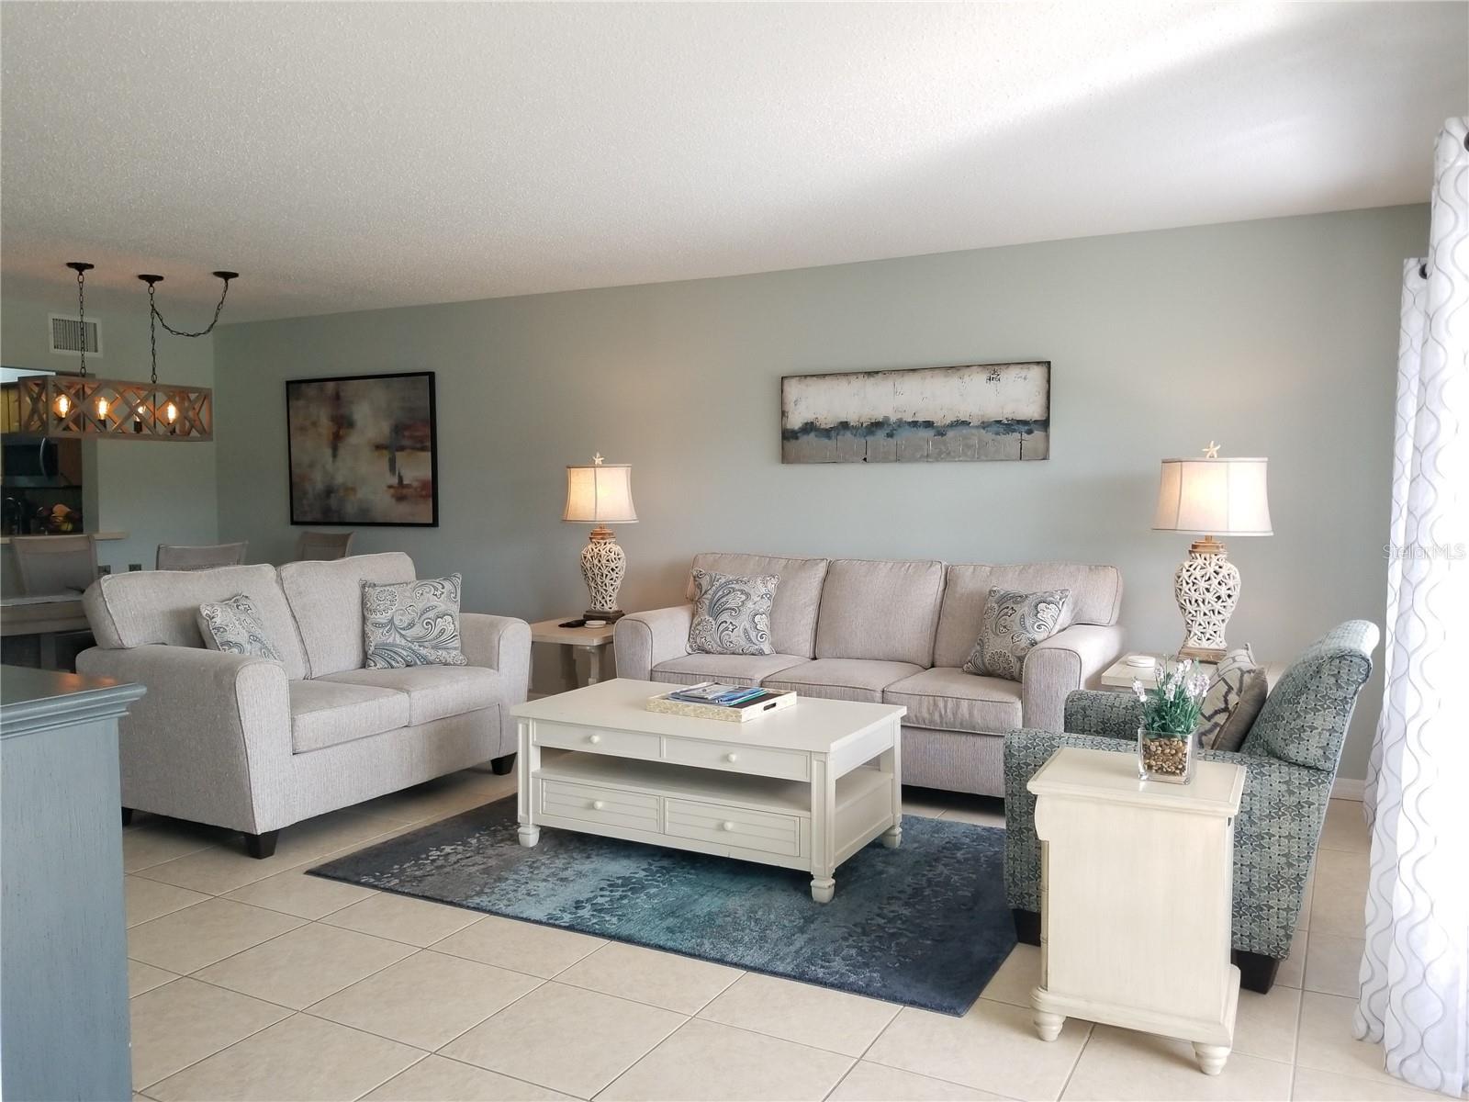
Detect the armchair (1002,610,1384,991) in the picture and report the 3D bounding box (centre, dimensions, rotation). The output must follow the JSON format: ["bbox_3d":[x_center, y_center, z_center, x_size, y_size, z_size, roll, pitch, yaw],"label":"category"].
[{"bbox_3d":[1.364,0.672,3.266,0.910,0.900,0.790,2,3,31],"label":"armchair"}]

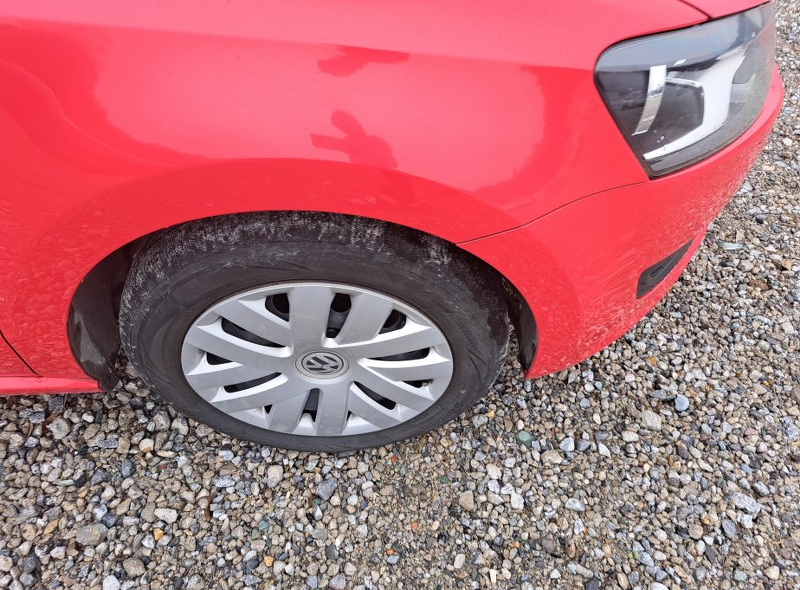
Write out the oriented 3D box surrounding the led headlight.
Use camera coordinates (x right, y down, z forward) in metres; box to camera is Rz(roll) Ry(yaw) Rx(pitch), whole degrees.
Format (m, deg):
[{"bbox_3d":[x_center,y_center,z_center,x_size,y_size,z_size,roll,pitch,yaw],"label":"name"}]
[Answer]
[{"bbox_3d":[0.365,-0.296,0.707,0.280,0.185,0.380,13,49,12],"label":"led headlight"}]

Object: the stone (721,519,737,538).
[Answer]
[{"bbox_3d":[0.583,0.411,0.982,0.020,0.016,0.030,0,48,0],"label":"stone"}]

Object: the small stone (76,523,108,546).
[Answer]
[{"bbox_3d":[-0.539,0.420,0.972,0.050,0.027,0.035,-6,49,-6],"label":"small stone"}]

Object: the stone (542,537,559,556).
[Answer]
[{"bbox_3d":[0.259,0.434,0.961,0.021,0.016,0.026,-25,53,-21],"label":"stone"}]

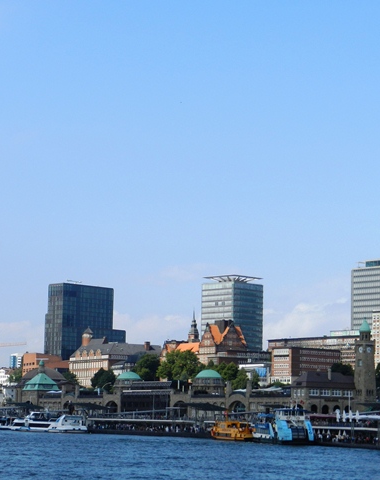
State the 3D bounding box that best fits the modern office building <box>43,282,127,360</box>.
[{"bbox_3d":[-77.297,67.069,916.774,20.000,68.000,64.000,-6,-9,39],"label":"modern office building"}]

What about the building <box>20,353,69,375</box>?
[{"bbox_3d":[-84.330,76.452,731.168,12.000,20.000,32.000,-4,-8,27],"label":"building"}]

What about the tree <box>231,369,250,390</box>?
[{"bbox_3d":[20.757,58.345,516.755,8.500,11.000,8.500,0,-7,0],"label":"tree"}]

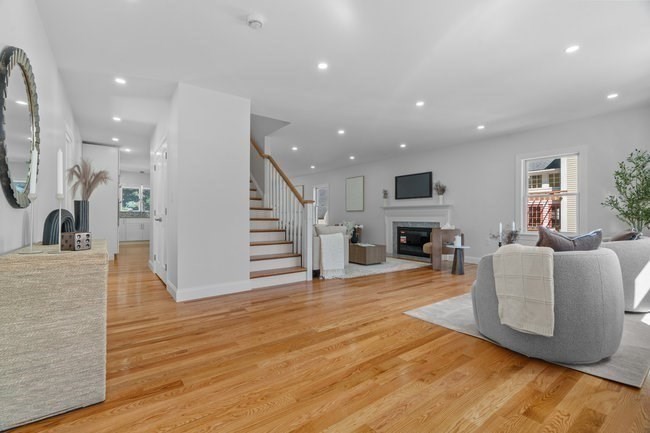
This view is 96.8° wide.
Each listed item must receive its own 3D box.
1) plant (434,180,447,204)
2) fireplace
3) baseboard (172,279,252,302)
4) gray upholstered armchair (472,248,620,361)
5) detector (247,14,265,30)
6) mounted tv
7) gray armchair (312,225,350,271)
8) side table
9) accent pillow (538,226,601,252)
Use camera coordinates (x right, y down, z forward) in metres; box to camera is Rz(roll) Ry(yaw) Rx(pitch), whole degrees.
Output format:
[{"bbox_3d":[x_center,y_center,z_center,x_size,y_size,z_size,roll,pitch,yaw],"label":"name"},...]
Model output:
[{"bbox_3d":[2.557,-0.511,6.403,0.263,0.535,0.283,0,0,-36],"label":"plant"},{"bbox_3d":[2.231,0.618,7.010,0.202,0.697,1.040,0,0,-36],"label":"fireplace"},{"bbox_3d":[-1.357,0.920,3.629,0.909,0.151,0.020,0,0,-36],"label":"baseboard"},{"bbox_3d":[1.798,0.630,2.434,0.949,0.768,0.929,0,0,-17],"label":"gray upholstered armchair"},{"bbox_3d":[-0.539,-1.523,2.285,0.121,0.051,0.121,0,0,-36],"label":"detector"},{"bbox_3d":[2.189,-0.738,7.157,0.071,0.611,1.091,0,0,-36],"label":"mounted tv"},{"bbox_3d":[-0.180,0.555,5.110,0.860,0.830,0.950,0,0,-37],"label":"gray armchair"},{"bbox_3d":[2.348,0.763,5.080,0.404,0.495,0.404,0,0,-36],"label":"side table"},{"bbox_3d":[1.848,0.328,2.222,0.485,0.465,0.182,0,17,-15],"label":"accent pillow"}]

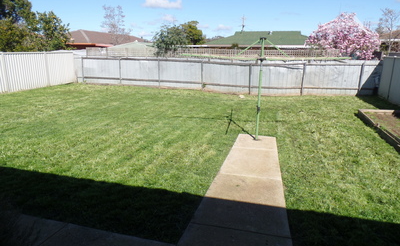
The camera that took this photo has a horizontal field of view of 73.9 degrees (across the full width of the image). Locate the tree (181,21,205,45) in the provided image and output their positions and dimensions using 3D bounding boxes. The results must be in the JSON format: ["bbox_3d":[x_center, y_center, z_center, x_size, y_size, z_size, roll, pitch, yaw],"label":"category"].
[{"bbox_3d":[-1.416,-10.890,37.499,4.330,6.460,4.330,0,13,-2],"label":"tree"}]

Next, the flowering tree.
[{"bbox_3d":[11.301,-5.902,21.175,5.190,5.280,4.930,7,15,26],"label":"flowering tree"}]

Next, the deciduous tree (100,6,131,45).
[{"bbox_3d":[-9.943,-9.967,31.575,3.370,7.430,3.200,-3,14,-16],"label":"deciduous tree"}]

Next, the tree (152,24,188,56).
[{"bbox_3d":[-2.422,-6.128,22.704,3.200,4.480,3.200,-1,14,-6],"label":"tree"}]

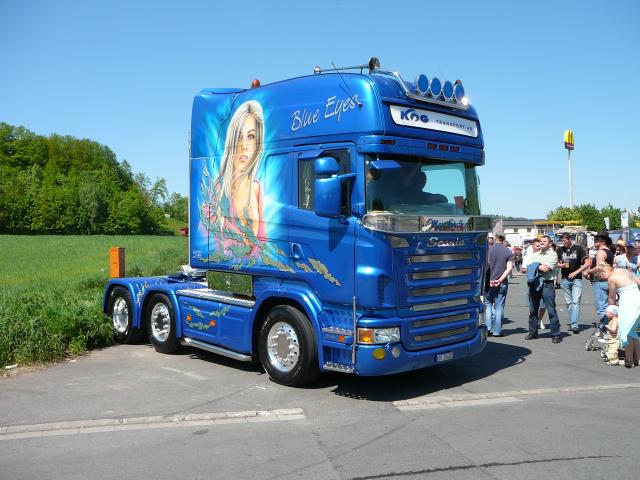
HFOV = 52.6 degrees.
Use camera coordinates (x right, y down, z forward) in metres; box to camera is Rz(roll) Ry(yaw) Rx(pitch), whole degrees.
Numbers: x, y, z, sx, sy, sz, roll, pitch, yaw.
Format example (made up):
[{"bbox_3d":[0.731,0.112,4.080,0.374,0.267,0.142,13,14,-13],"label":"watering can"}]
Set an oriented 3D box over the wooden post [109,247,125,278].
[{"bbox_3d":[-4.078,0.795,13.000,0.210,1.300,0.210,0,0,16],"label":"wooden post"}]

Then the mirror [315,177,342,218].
[{"bbox_3d":[0.085,-0.445,6.860,0.240,0.420,0.160,0,0,-25],"label":"mirror"}]

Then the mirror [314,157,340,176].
[{"bbox_3d":[0.074,-0.784,6.860,0.240,0.185,0.170,0,0,-25],"label":"mirror"}]

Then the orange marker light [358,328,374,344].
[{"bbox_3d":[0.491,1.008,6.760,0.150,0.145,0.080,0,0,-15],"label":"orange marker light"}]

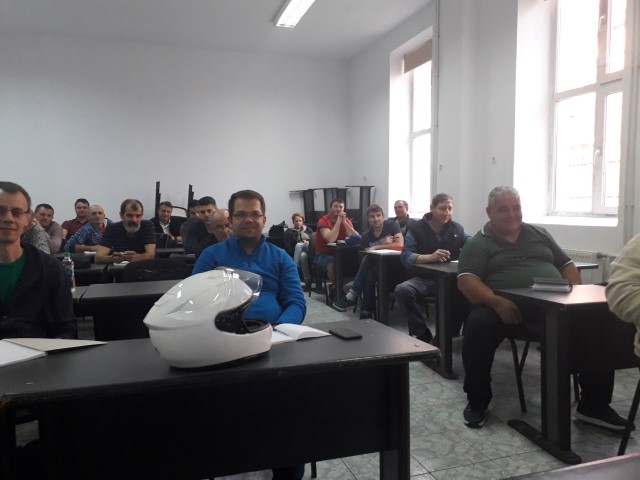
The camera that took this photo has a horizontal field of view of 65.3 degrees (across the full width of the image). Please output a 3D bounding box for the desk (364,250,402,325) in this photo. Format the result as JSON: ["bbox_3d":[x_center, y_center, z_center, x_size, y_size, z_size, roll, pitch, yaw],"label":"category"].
[{"bbox_3d":[1.188,0.501,5.285,1.250,0.740,0.550,-1,3,-13],"label":"desk"}]

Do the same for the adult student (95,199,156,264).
[{"bbox_3d":[-1.669,0.293,4.321,0.560,1.280,0.820,-1,3,-21],"label":"adult student"}]

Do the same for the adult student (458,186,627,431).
[{"bbox_3d":[1.201,0.353,2.893,0.800,1.290,0.750,0,3,0],"label":"adult student"}]

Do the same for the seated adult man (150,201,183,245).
[{"bbox_3d":[-2.119,0.140,6.967,0.520,1.310,0.800,-1,3,-14],"label":"seated adult man"}]

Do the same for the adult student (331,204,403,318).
[{"bbox_3d":[0.528,0.230,5.664,0.749,1.251,0.768,-1,3,3],"label":"adult student"}]

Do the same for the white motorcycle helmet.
[{"bbox_3d":[-0.324,0.212,1.468,0.345,0.260,0.250,-1,3,-16],"label":"white motorcycle helmet"}]

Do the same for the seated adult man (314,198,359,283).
[{"bbox_3d":[0.221,0.147,6.467,0.580,1.330,0.800,0,3,-5],"label":"seated adult man"}]

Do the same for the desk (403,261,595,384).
[{"bbox_3d":[1.433,0.573,3.907,1.250,0.740,0.550,-1,3,-13],"label":"desk"}]

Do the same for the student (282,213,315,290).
[{"bbox_3d":[-0.334,0.165,7.770,0.500,1.160,0.800,-1,3,-6],"label":"student"}]

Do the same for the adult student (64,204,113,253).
[{"bbox_3d":[-2.599,0.236,5.670,0.580,1.260,0.800,-2,3,-23],"label":"adult student"}]

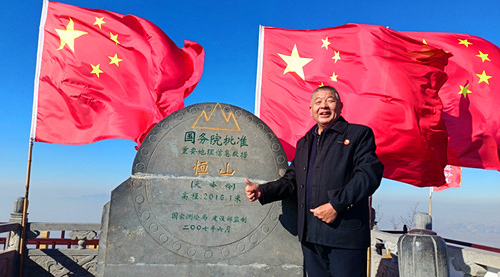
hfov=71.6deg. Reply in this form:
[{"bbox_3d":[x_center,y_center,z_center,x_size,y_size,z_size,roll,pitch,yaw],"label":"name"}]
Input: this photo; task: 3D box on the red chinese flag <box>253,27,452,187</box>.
[{"bbox_3d":[0.985,-0.394,3.598,1.900,1.660,0.450,0,-8,15],"label":"red chinese flag"}]

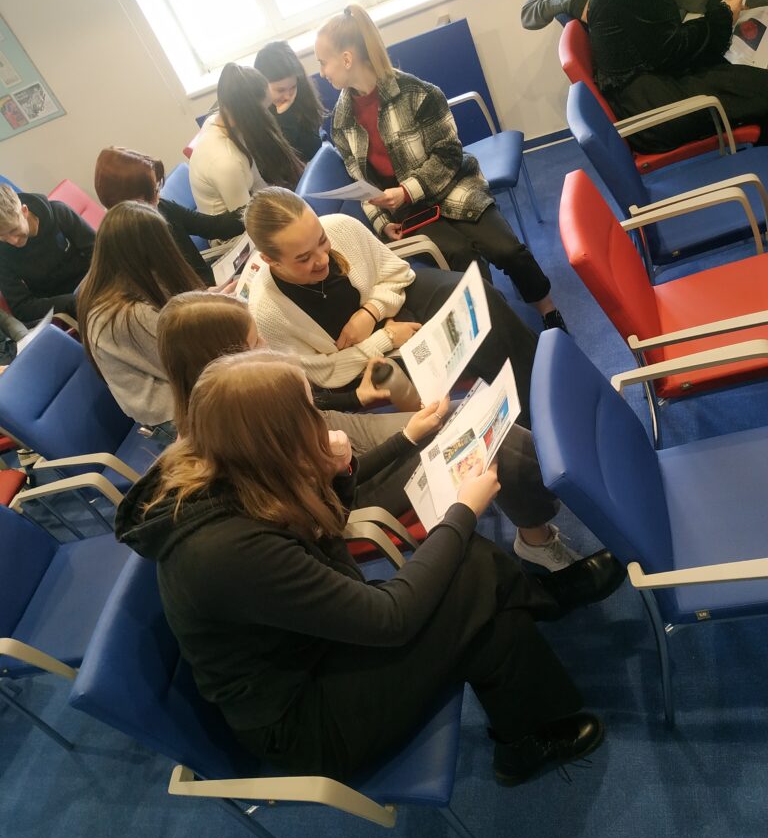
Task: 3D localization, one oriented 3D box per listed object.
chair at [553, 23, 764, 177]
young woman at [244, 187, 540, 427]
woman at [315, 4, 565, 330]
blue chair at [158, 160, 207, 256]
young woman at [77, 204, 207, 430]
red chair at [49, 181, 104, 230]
[{"bbox_3d":[1.104,-1.130,2.797,0.605,0.905,0.575,-9,43,23],"label":"chair"},{"bbox_3d":[0.107,-0.269,2.244,0.850,1.170,0.580,2,48,32],"label":"young woman"},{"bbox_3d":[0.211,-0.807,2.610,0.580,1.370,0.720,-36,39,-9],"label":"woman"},{"bbox_3d":[-0.605,-0.833,3.497,0.605,0.905,0.575,-9,43,23],"label":"blue chair"},{"bbox_3d":[-0.633,-0.314,2.761,0.800,1.140,0.520,-29,39,0],"label":"young woman"},{"bbox_3d":[-1.487,-1.001,4.209,0.605,0.905,0.575,-9,43,23],"label":"red chair"}]

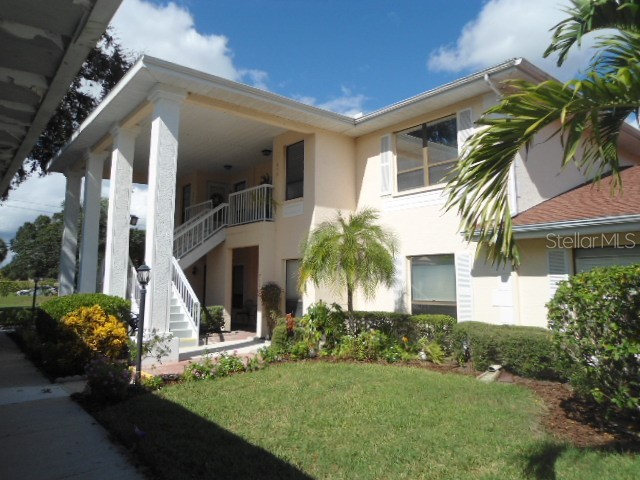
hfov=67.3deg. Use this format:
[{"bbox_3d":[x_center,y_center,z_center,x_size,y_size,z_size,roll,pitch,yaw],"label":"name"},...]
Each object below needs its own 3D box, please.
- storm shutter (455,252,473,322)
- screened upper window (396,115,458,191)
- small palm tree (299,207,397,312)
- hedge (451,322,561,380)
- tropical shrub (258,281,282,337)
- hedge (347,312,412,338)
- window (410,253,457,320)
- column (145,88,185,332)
[{"bbox_3d":[3.134,1.072,10.416,0.050,1.600,0.380,5,-8,-38],"label":"storm shutter"},{"bbox_3d":[2.471,-1.938,11.299,0.120,1.590,1.830,5,-7,-38],"label":"screened upper window"},{"bbox_3d":[0.821,0.876,11.495,2.200,3.340,2.200,5,-7,-38],"label":"small palm tree"},{"bbox_3d":[3.500,2.048,8.872,0.780,0.860,2.050,5,-8,-38],"label":"hedge"},{"bbox_3d":[-1.400,1.995,13.600,0.660,1.600,0.620,1,-6,-6],"label":"tropical shrub"},{"bbox_3d":[1.193,2.072,10.895,0.750,0.900,1.950,5,-7,-38],"label":"hedge"},{"bbox_3d":[2.534,1.119,10.892,0.120,1.530,1.340,5,-7,-38],"label":"window"},{"bbox_3d":[-3.387,-0.587,10.240,0.520,5.260,0.520,5,-8,-38],"label":"column"}]

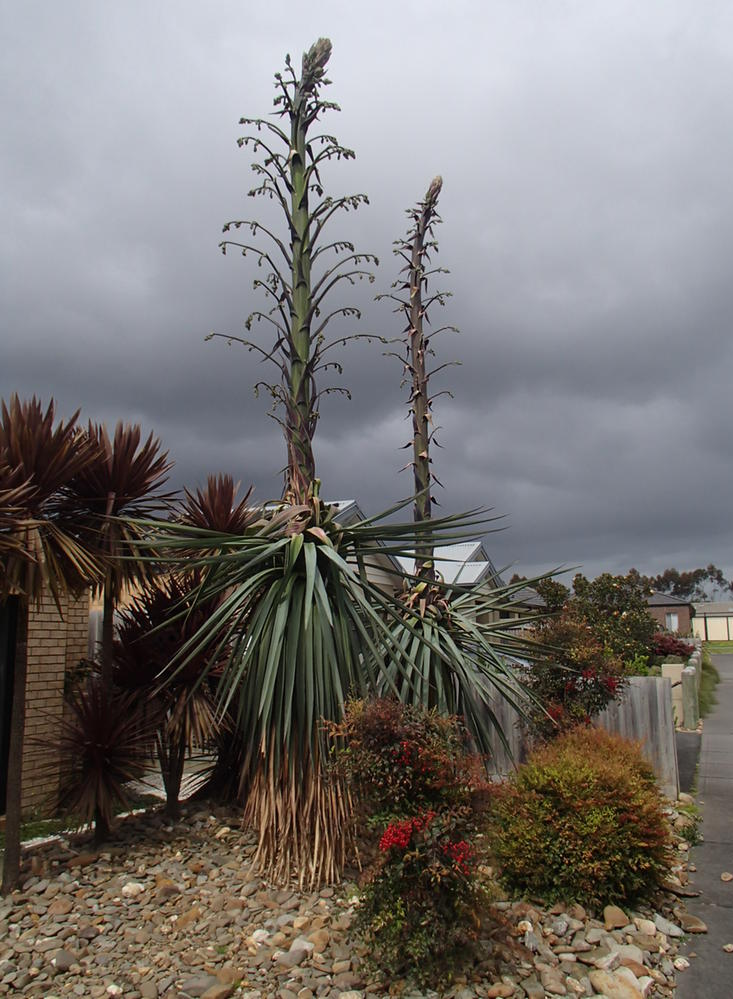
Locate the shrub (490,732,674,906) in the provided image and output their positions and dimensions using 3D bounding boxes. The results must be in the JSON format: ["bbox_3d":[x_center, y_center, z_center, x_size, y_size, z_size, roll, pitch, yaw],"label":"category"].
[{"bbox_3d":[1.392,1.964,5.162,1.160,0.970,1.050,0,-9,0],"label":"shrub"}]

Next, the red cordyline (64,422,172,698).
[{"bbox_3d":[-2.174,1.074,6.818,1.000,3.350,1.000,0,-9,0],"label":"red cordyline"}]

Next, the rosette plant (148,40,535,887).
[{"bbox_3d":[-0.133,-0.517,6.046,2.750,6.160,2.400,0,-9,0],"label":"rosette plant"}]

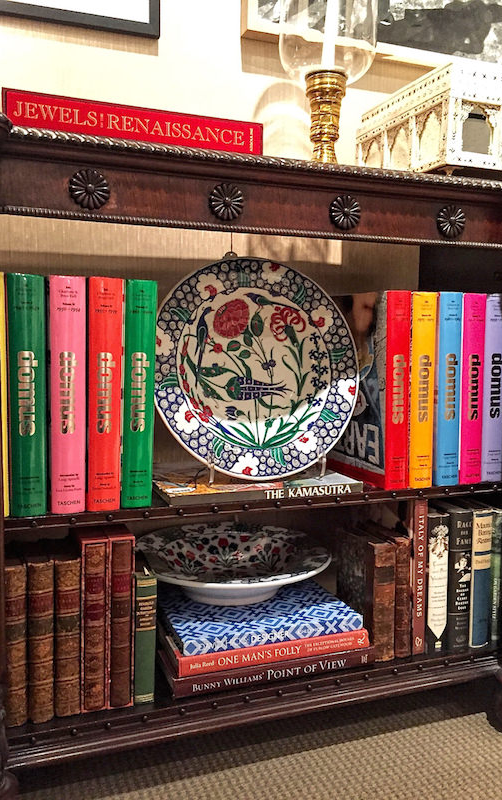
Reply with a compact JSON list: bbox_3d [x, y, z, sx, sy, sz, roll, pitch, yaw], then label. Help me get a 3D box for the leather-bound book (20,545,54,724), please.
[{"bbox_3d":[-0.306,0.325,0.965,0.035,0.223,0.127,-1,5,-21],"label":"leather-bound book"}]

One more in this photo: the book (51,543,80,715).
[{"bbox_3d":[-0.274,0.324,0.981,0.036,0.222,0.127,-1,5,-21],"label":"book"}]

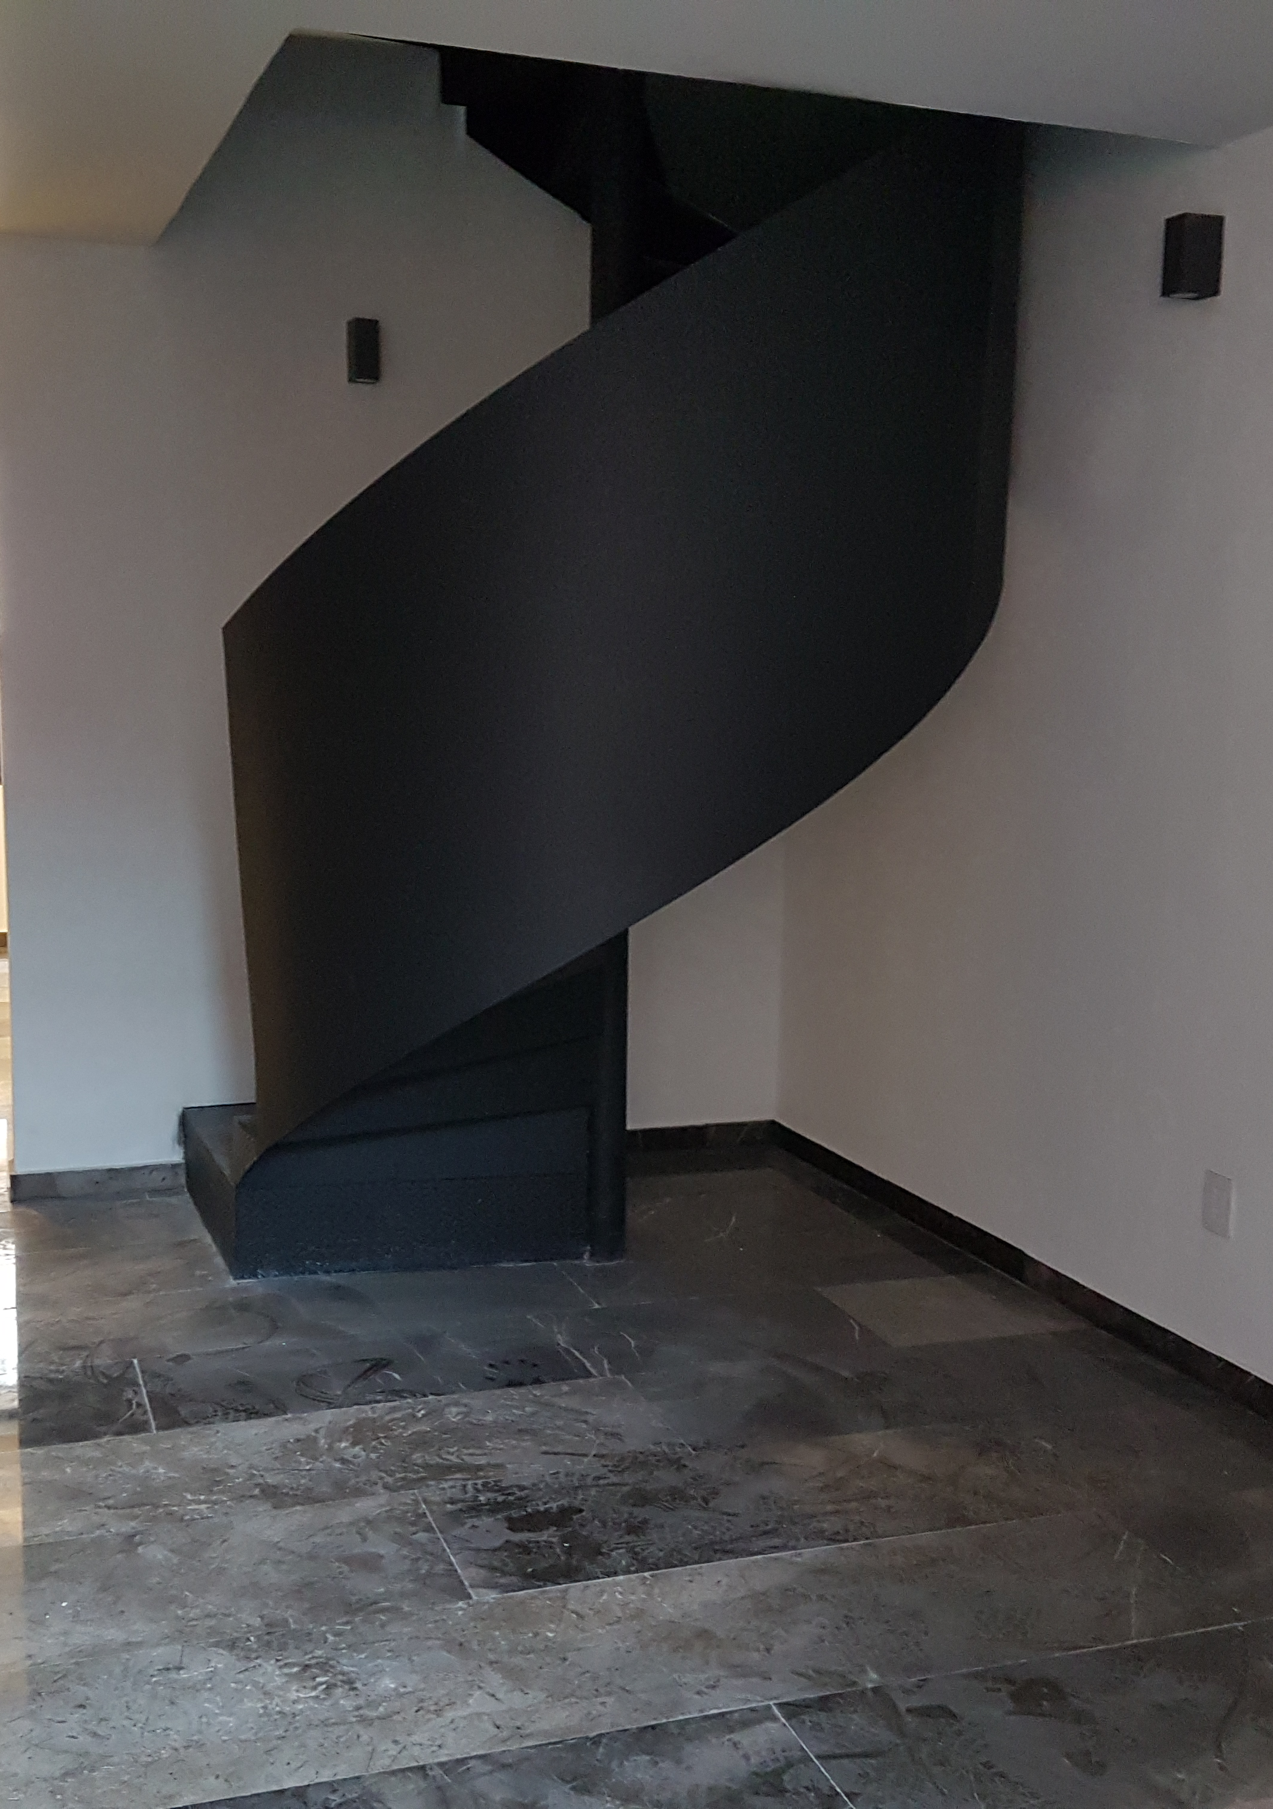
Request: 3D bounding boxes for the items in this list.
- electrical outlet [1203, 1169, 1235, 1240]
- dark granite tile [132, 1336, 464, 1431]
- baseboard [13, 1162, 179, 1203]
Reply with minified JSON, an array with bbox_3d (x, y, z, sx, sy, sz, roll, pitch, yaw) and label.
[{"bbox_3d":[1.209,0.623,3.772,0.010,0.122,0.080,-2,8,-22],"label":"electrical outlet"},{"bbox_3d":[-0.722,0.997,3.781,0.592,0.015,0.396,-2,8,-18],"label":"dark granite tile"},{"bbox_3d":[-1.501,0.772,5.048,0.461,0.073,0.015,-2,8,-18],"label":"baseboard"}]

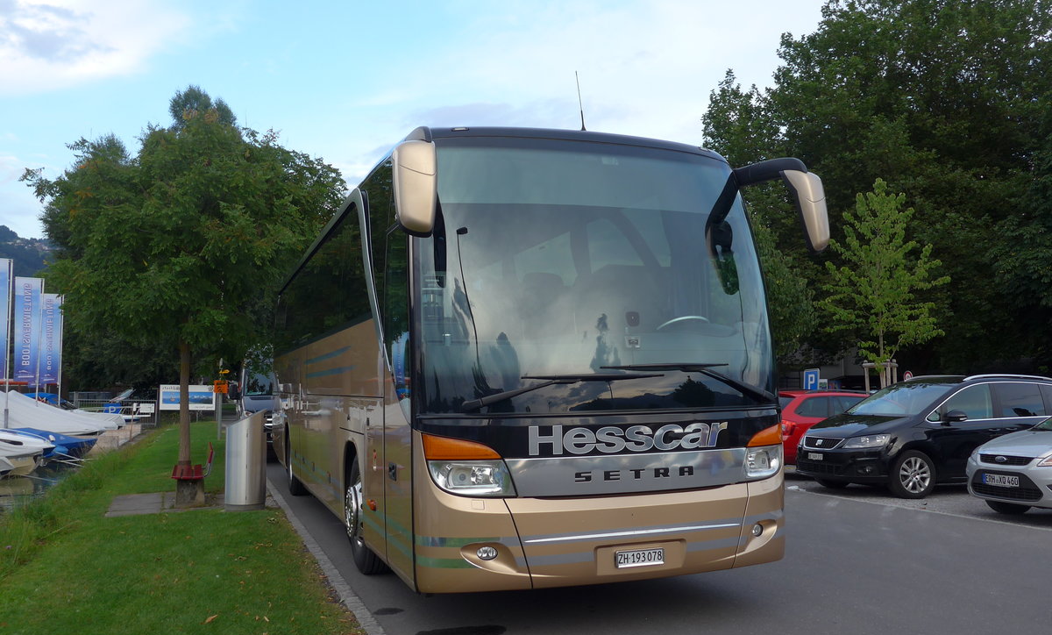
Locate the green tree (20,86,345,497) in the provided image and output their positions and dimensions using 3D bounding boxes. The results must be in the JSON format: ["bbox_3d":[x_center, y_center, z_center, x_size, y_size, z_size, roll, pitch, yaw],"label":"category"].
[{"bbox_3d":[-5.353,-0.521,14.039,5.000,6.400,4.800,1,-5,-20],"label":"green tree"}]

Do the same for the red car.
[{"bbox_3d":[5.970,2.041,16.090,4.400,1.490,1.770,1,-5,-20],"label":"red car"}]

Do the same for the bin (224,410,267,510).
[{"bbox_3d":[-3.595,1.802,11.330,0.520,1.270,0.520,1,-4,-18],"label":"bin"}]

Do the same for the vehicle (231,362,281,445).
[{"bbox_3d":[-5.939,2.012,21.486,2.000,2.560,6.000,1,-5,-20],"label":"vehicle"}]

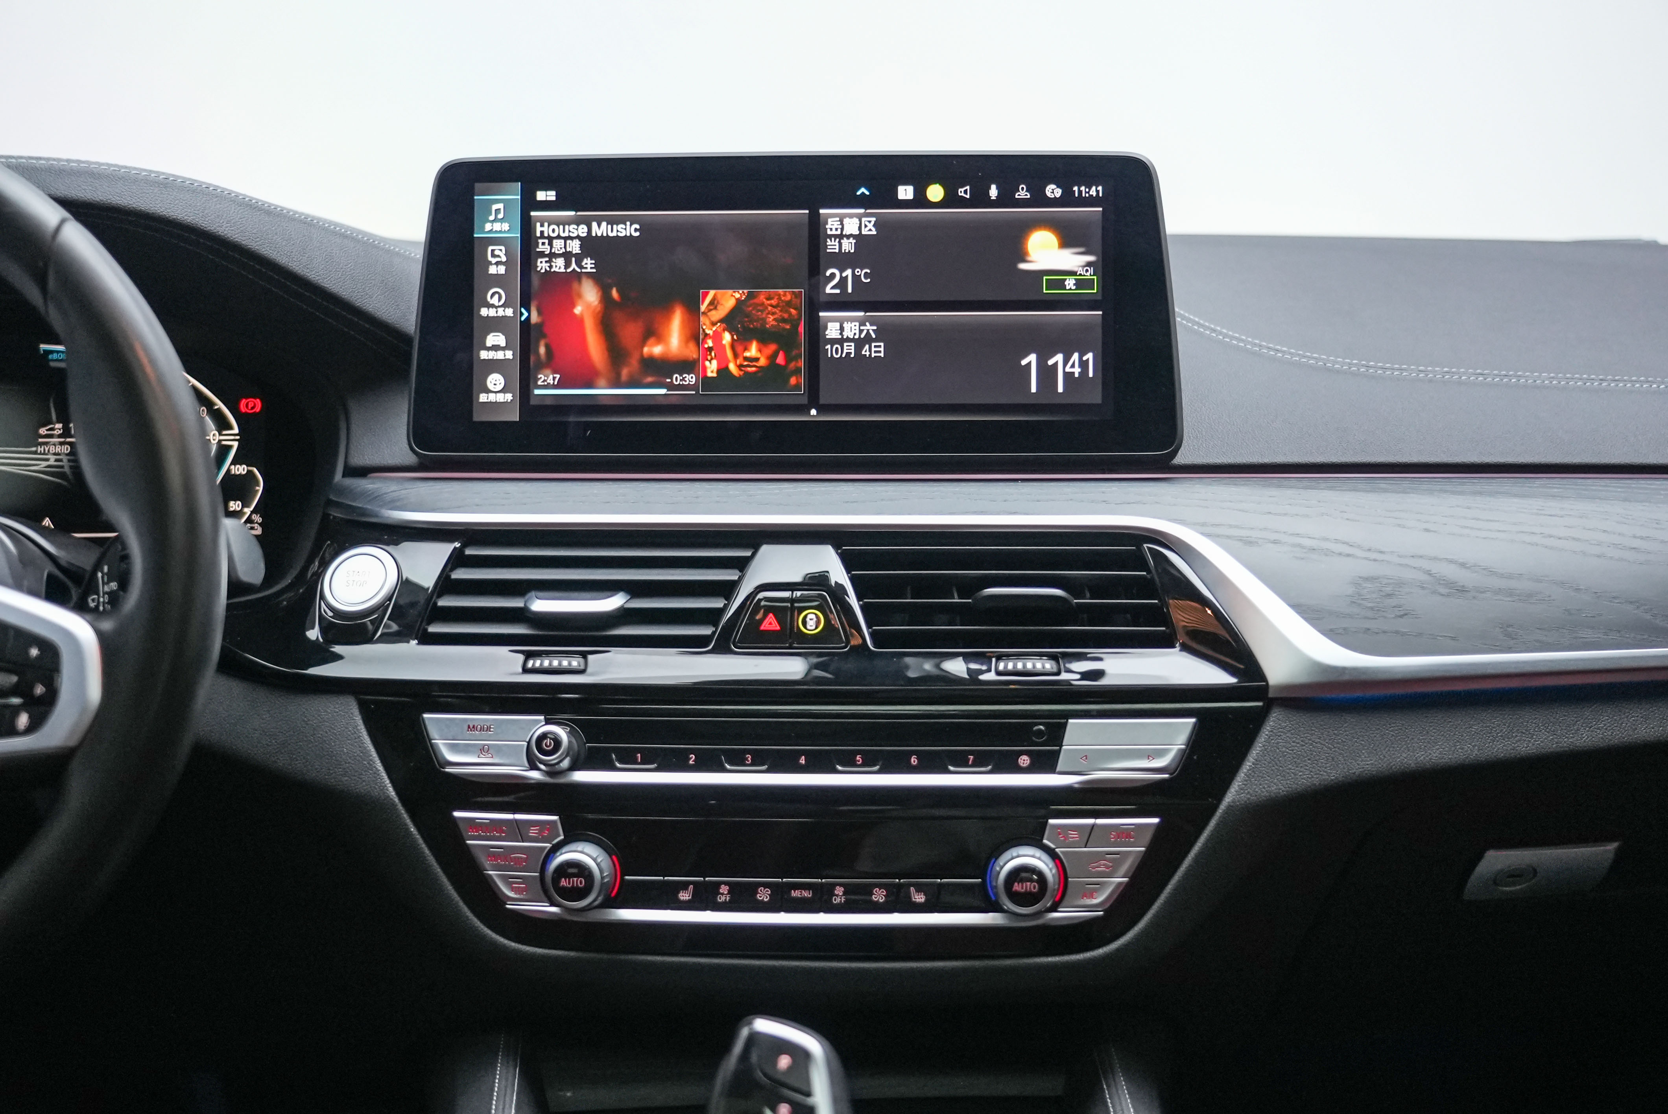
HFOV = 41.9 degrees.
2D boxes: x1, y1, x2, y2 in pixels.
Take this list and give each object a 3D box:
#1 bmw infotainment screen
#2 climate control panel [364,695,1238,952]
[{"bbox_3d":[-0.018,-0.114,1.007,0.351,0.141,0.033,0,-1,2],"label":"bmw infotainment screen"},{"bbox_3d":[-0.009,0.119,0.965,0.397,0.117,0.045,0,-4,4],"label":"climate control panel"}]

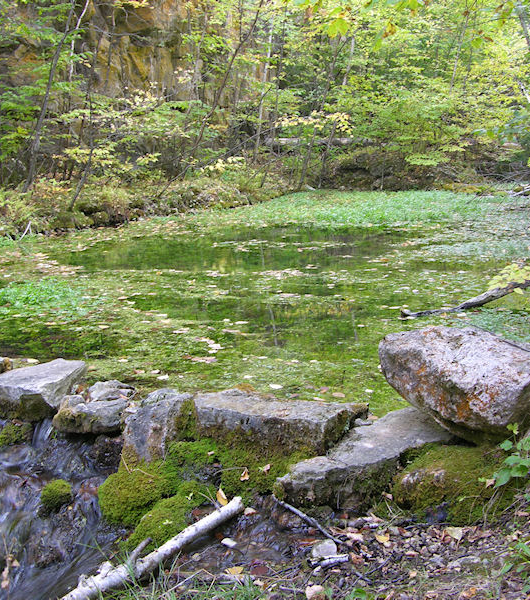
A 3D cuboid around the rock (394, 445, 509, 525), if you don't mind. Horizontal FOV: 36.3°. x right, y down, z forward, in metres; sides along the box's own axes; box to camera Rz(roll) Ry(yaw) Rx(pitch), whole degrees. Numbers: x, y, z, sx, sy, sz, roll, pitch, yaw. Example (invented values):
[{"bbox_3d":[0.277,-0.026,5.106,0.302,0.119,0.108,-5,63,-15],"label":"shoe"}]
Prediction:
[{"bbox_3d":[0.737,0.707,3.212,0.430,0.260,0.340,0,12,0],"label":"rock"}]

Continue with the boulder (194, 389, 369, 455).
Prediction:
[{"bbox_3d":[0.082,0.559,3.800,0.750,0.190,0.330,3,12,17],"label":"boulder"}]

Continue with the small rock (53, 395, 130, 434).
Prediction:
[{"bbox_3d":[-0.760,0.482,3.542,0.320,0.150,0.230,0,12,0],"label":"small rock"}]

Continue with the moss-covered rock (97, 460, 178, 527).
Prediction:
[{"bbox_3d":[-0.507,0.752,3.242,0.310,0.190,0.260,-2,12,-10],"label":"moss-covered rock"}]

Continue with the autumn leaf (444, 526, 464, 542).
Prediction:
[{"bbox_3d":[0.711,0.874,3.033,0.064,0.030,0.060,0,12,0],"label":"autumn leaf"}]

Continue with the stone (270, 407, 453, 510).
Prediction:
[{"bbox_3d":[0.426,0.665,3.520,0.760,0.240,0.360,-5,12,-24],"label":"stone"}]

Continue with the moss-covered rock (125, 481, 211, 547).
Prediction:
[{"bbox_3d":[-0.370,0.808,3.101,0.310,0.170,0.230,-9,15,-37],"label":"moss-covered rock"}]

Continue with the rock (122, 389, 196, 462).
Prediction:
[{"bbox_3d":[-0.492,0.581,3.790,0.300,0.270,0.280,2,11,10],"label":"rock"}]

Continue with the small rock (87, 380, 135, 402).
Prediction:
[{"bbox_3d":[-0.789,0.471,4.170,0.220,0.090,0.160,0,11,0],"label":"small rock"}]

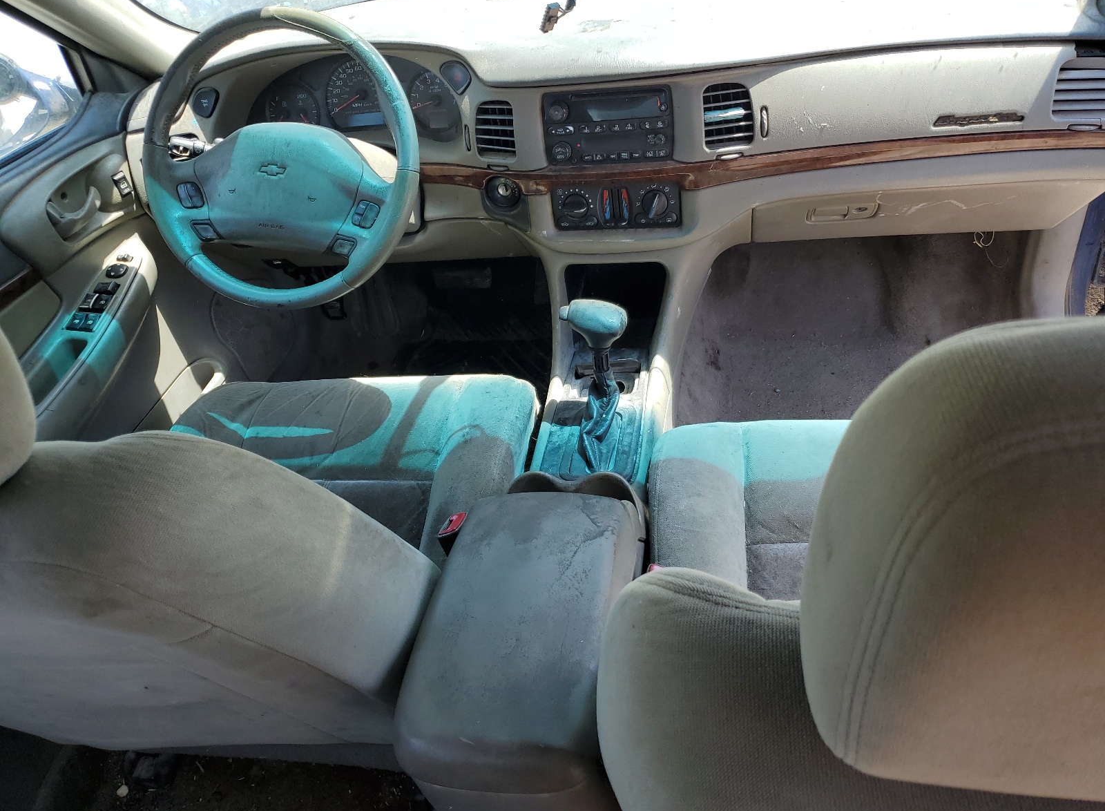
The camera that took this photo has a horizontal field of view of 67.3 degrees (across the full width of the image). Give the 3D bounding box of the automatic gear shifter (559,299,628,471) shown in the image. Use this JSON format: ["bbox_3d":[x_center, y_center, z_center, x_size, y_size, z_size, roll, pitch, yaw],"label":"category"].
[{"bbox_3d":[0.058,-0.029,1.070,0.088,0.178,0.120,0,32,11],"label":"automatic gear shifter"}]

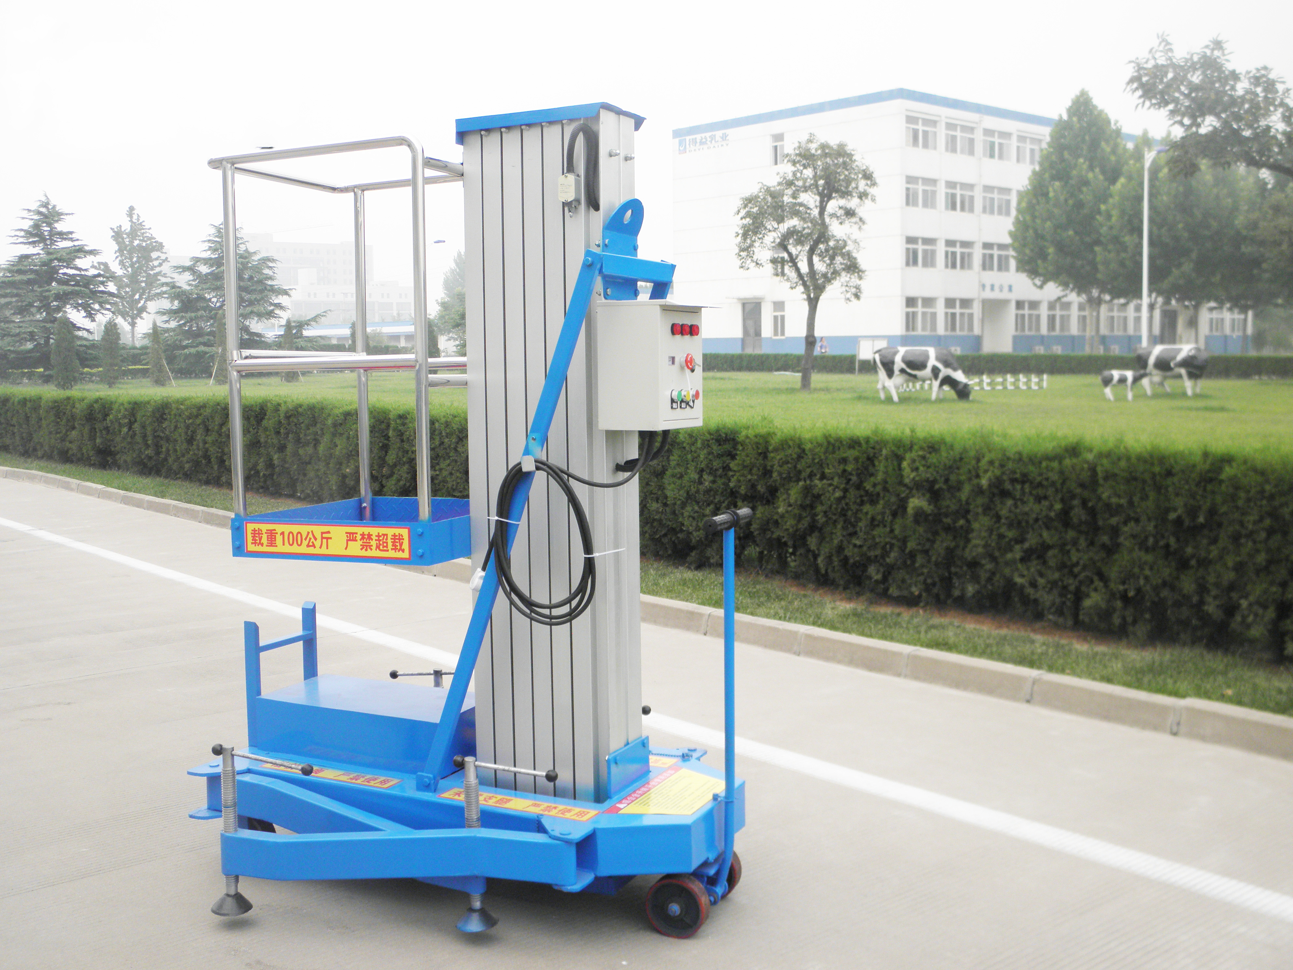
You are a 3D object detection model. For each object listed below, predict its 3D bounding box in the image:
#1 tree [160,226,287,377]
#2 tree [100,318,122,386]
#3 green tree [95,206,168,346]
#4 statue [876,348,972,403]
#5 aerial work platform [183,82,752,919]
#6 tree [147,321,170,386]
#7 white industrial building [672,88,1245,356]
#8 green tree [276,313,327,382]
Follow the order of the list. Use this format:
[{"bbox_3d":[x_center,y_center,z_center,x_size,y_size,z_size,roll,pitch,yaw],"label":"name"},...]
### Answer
[{"bbox_3d":[-18.497,-7.990,55.500,5.518,6.666,5.518,-1,6,0],"label":"tree"},{"bbox_3d":[-19.326,-4.736,45.800,0.801,2.441,0.801,-1,6,0],"label":"tree"},{"bbox_3d":[-32.421,-12.599,80.000,4.582,9.991,4.582,-1,6,0],"label":"green tree"},{"bbox_3d":[6.418,-2.569,29.500,2.280,1.290,0.750,0,6,3],"label":"statue"},{"bbox_3d":[-0.470,0.085,3.299,1.427,2.002,0.937,2,7,25],"label":"aerial work platform"},{"bbox_3d":[-18.057,-4.860,47.000,0.860,2.430,0.860,-1,6,0],"label":"tree"},{"bbox_3d":[23.347,-16.023,87.493,41.800,14.614,17.500,-6,9,-41],"label":"white industrial building"},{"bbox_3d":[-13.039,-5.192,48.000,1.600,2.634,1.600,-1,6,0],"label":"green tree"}]

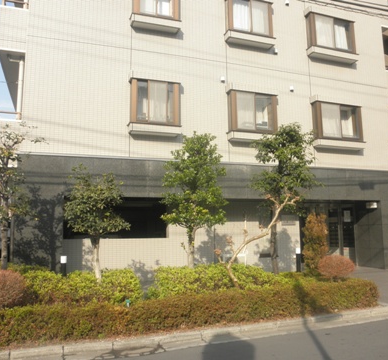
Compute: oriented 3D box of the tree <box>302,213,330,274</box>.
[{"bbox_3d":[3.374,1.821,10.747,0.710,1.780,0.720,2,-7,-20],"label":"tree"}]

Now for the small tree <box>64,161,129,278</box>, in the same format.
[{"bbox_3d":[-1.801,0.976,7.258,1.206,2.568,1.146,2,-8,-20],"label":"small tree"}]

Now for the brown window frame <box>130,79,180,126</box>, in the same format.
[{"bbox_3d":[-0.970,-1.934,9.891,1.250,1.120,0.280,2,-7,-20],"label":"brown window frame"}]

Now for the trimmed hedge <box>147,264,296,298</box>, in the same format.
[{"bbox_3d":[0.633,2.158,8.036,3.100,0.670,1.200,2,-7,-20],"label":"trimmed hedge"}]

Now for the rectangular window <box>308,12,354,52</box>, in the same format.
[{"bbox_3d":[4.365,-4.593,12.316,1.730,1.130,0.280,2,-7,-20],"label":"rectangular window"}]

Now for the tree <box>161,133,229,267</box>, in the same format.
[{"bbox_3d":[0.042,0.661,8.036,1.385,3.370,1.315,-1,-7,0],"label":"tree"}]

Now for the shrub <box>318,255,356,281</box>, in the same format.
[{"bbox_3d":[3.097,1.979,8.397,0.772,0.724,0.772,2,-8,-20],"label":"shrub"}]

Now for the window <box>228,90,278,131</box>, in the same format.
[{"bbox_3d":[1.671,-1.851,10.875,1.430,1.120,0.280,2,-7,-20],"label":"window"}]

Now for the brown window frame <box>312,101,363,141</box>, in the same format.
[{"bbox_3d":[4.438,-1.751,11.937,1.730,1.120,0.280,2,-7,-20],"label":"brown window frame"}]

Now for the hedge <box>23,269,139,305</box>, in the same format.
[{"bbox_3d":[-1.953,1.937,6.854,2.000,0.540,1.200,2,-8,-20],"label":"hedge"}]

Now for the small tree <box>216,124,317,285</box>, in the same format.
[{"bbox_3d":[1.621,0.536,8.365,2.200,3.600,1.500,2,-8,-20],"label":"small tree"}]

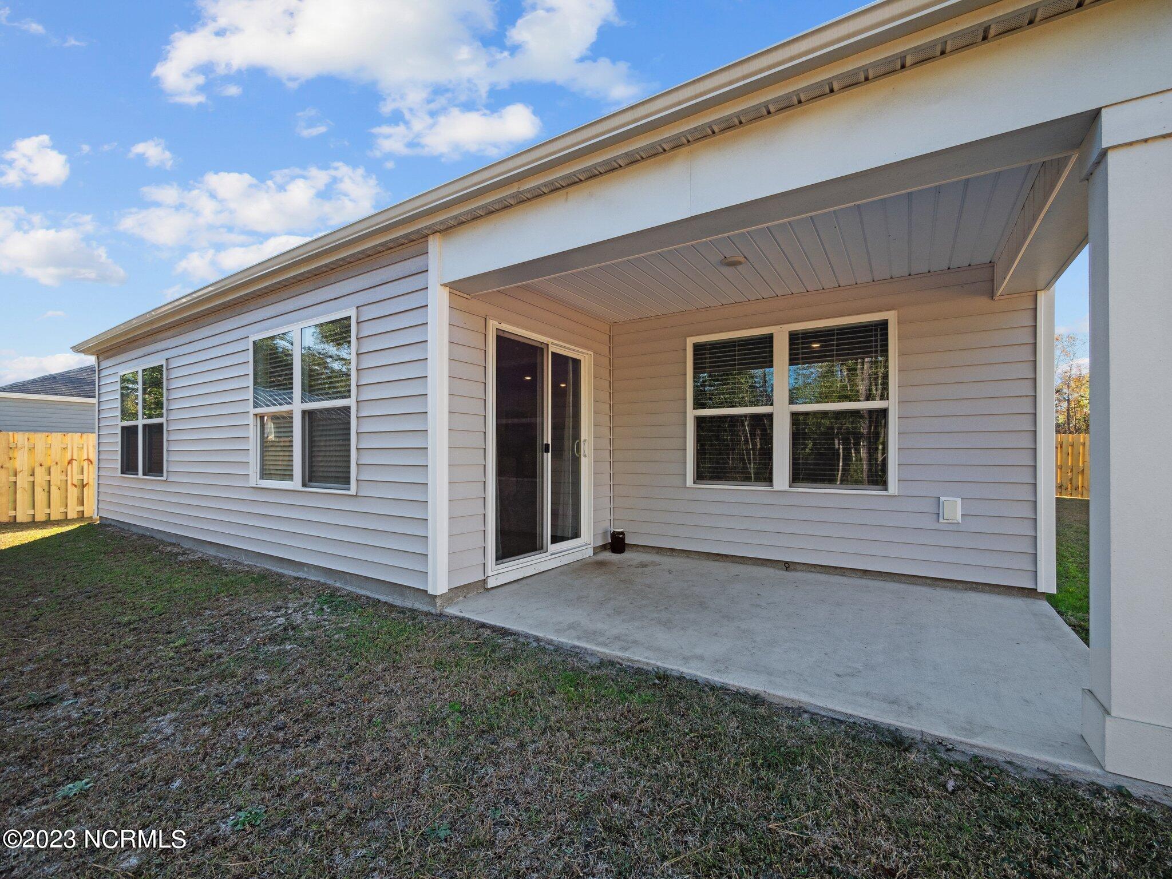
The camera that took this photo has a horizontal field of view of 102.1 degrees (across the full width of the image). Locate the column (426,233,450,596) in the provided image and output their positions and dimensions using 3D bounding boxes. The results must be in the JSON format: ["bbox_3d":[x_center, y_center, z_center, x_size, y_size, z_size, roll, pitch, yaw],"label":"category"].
[{"bbox_3d":[-1.053,-0.173,3.393,0.100,2.530,0.100,-1,-1,33],"label":"column"}]

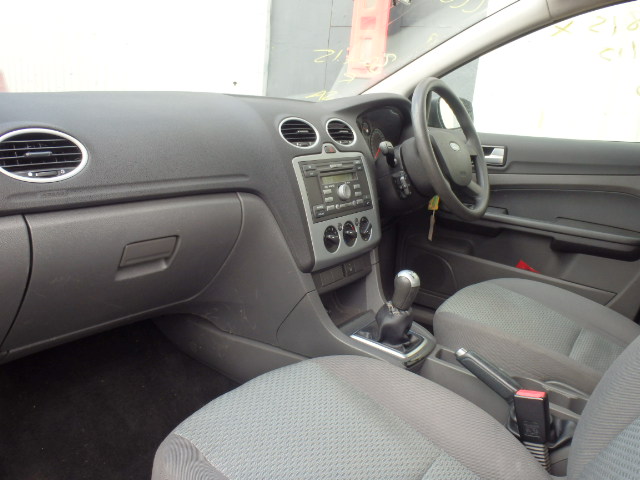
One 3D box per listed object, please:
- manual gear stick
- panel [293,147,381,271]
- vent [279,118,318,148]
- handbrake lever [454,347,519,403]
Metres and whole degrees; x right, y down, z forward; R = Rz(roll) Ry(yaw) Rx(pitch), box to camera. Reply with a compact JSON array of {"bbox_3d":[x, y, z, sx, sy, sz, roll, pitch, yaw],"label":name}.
[{"bbox_3d":[0.144,0.122,0.939,0.066,0.134,0.062,15,18,32],"label":"manual gear stick"},{"bbox_3d":[0.030,-0.070,0.974,0.036,0.220,0.228,-9,4,36],"label":"panel"},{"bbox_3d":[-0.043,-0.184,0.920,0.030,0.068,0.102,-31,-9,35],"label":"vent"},{"bbox_3d":[0.281,0.224,0.840,0.142,0.035,0.032,36,28,24],"label":"handbrake lever"}]

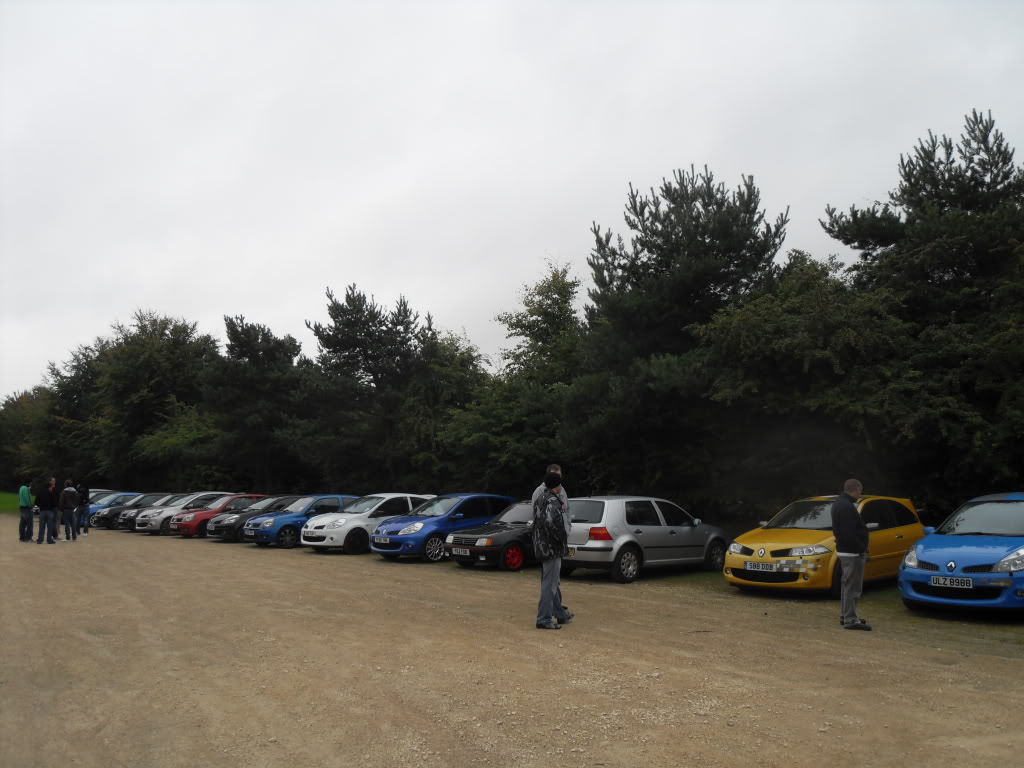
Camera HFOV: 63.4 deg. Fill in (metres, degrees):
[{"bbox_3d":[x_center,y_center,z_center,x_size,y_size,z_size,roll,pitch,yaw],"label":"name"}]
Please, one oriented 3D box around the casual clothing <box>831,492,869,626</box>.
[{"bbox_3d":[3.999,2.079,9.800,0.380,1.562,0.480,-1,-7,7],"label":"casual clothing"}]

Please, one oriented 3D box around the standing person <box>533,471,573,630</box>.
[{"bbox_3d":[0.472,1.931,9.650,0.400,1.781,0.500,3,-8,-25],"label":"standing person"}]

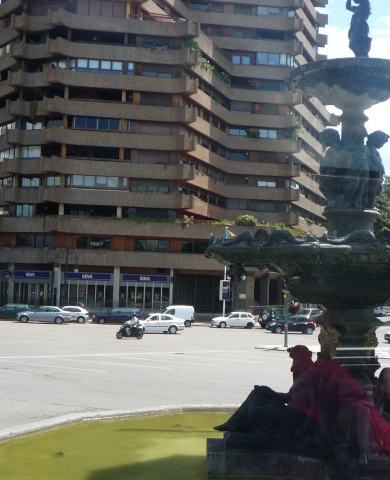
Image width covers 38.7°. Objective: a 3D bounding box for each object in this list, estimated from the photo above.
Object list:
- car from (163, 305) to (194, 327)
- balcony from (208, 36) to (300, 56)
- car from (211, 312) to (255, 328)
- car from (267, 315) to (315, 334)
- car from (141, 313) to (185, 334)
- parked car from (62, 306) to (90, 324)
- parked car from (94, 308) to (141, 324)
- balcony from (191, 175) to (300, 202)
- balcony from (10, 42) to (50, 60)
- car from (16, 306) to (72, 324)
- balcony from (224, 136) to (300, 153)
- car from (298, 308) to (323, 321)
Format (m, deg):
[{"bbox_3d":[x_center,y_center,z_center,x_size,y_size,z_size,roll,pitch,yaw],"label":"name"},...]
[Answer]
[{"bbox_3d":[-2.087,6.687,49.330,4.100,1.810,1.700,2,-4,-3],"label":"car"},{"bbox_3d":[7.556,-23.536,67.598,11.672,1.600,1.449,2,-4,-6],"label":"balcony"},{"bbox_3d":[3.441,7.057,49.400,3.900,1.430,1.660,3,-4,-16],"label":"car"},{"bbox_3d":[7.814,6.864,45.300,3.900,1.470,1.710,3,-4,-8],"label":"car"},{"bbox_3d":[-2.947,6.066,40.700,4.500,1.440,1.730,3,-4,-20],"label":"car"},{"bbox_3d":[-11.300,6.501,48.401,4.100,1.430,1.720,3,-5,-3],"label":"parked car"},{"bbox_3d":[-6.891,6.712,49.315,4.350,1.420,1.710,2,-4,-3],"label":"parked car"},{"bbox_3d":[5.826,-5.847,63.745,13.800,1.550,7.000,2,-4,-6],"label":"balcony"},{"bbox_3d":[-17.790,-20.349,60.822,4.305,1.570,1.900,2,-4,-3],"label":"balcony"},{"bbox_3d":[-12.832,6.352,47.220,4.420,1.400,1.740,2,-4,-3],"label":"car"},{"bbox_3d":[8.292,-11.459,67.201,9.354,1.500,1.512,2,-4,-6],"label":"balcony"},{"bbox_3d":[11.988,8.063,57.081,1.720,1.600,4.200,-2,-6,45],"label":"car"}]

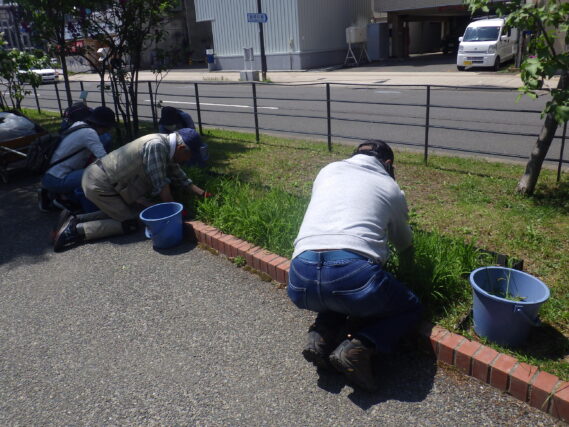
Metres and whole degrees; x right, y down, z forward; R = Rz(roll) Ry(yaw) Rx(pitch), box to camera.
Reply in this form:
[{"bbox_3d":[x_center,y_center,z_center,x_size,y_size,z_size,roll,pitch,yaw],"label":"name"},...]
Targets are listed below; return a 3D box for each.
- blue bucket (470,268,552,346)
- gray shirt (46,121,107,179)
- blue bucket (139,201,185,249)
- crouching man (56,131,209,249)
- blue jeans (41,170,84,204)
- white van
[{"bbox_3d":[0.925,0.408,1.938,0.300,0.250,0.300,0,21,0],"label":"blue bucket"},{"bbox_3d":[-1.845,-0.617,4.121,0.580,0.460,0.500,-13,22,-26],"label":"gray shirt"},{"bbox_3d":[-0.849,0.100,3.270,0.300,0.250,0.300,-5,23,1],"label":"blue bucket"},{"bbox_3d":[-1.162,-0.250,3.556,1.260,0.760,0.520,-13,22,-25],"label":"crouching man"},{"bbox_3d":[-1.879,-0.303,4.202,0.620,0.460,0.420,-13,22,-26],"label":"blue jeans"},{"bbox_3d":[8.200,-6.790,18.560,1.480,1.900,3.400,11,24,33],"label":"white van"}]

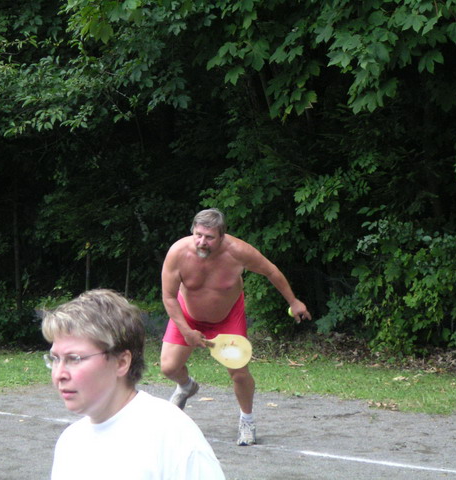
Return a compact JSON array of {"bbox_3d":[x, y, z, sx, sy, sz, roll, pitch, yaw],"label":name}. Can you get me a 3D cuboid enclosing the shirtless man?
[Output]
[{"bbox_3d":[0.050,0.520,12.600,0.920,1.430,0.950,0,2,12],"label":"shirtless man"}]

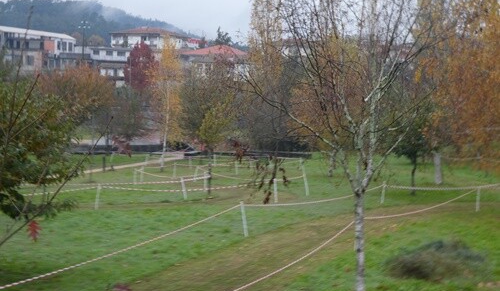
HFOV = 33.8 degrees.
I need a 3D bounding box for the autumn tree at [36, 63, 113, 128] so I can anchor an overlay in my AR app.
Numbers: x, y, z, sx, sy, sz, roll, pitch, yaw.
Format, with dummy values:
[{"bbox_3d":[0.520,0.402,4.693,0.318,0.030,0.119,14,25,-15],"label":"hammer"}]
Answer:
[{"bbox_3d":[-13.140,-2.030,62.000,5.870,8.130,5.800,0,0,0],"label":"autumn tree"}]

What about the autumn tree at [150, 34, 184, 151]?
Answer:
[{"bbox_3d":[-6.960,-3.650,69.000,2.930,11.310,2.900,0,0,0],"label":"autumn tree"}]

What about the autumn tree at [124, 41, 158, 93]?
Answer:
[{"bbox_3d":[-12.920,-7.140,98.000,4.050,10.710,4.000,0,0,0],"label":"autumn tree"}]

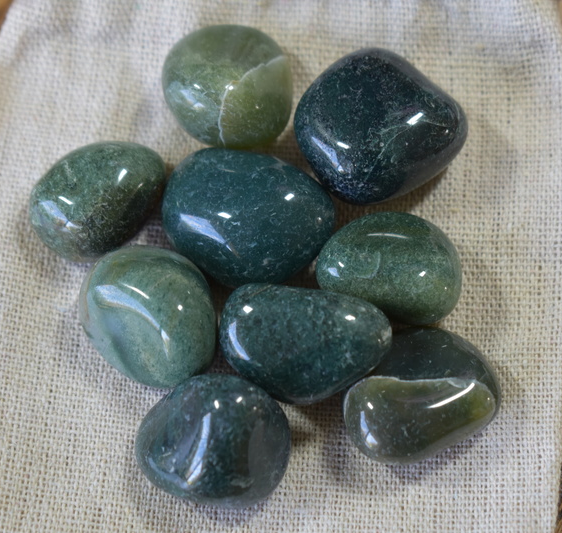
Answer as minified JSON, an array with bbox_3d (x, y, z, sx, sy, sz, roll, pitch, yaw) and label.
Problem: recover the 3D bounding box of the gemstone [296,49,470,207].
[{"bbox_3d":[0.016,-0.023,0.306,0.028,0.021,0.026,16,69,6],"label":"gemstone"}]

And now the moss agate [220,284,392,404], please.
[{"bbox_3d":[0.004,0.012,0.294,0.028,0.017,0.019,4,68,2],"label":"moss agate"}]

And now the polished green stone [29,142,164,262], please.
[{"bbox_3d":[-0.030,-0.011,0.305,0.024,0.015,0.018,-36,72,-13],"label":"polished green stone"}]

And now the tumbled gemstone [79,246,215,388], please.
[{"bbox_3d":[-0.021,0.008,0.296,0.020,0.017,0.026,-37,73,-14],"label":"tumbled gemstone"}]

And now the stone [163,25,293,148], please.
[{"bbox_3d":[-0.009,-0.031,0.311,0.021,0.018,0.025,-43,74,-15],"label":"stone"}]

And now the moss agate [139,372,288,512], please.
[{"bbox_3d":[-0.011,0.027,0.287,0.025,0.019,0.021,10,68,4],"label":"moss agate"}]

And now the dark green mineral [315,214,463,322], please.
[{"bbox_3d":[0.018,0.000,0.300,0.024,0.015,0.019,14,69,6],"label":"dark green mineral"}]

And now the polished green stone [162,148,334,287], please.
[{"bbox_3d":[-0.006,-0.008,0.301,0.029,0.019,0.024,14,69,6],"label":"polished green stone"}]

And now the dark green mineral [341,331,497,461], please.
[{"bbox_3d":[0.022,0.021,0.291,0.025,0.017,0.021,-25,70,-10],"label":"dark green mineral"}]

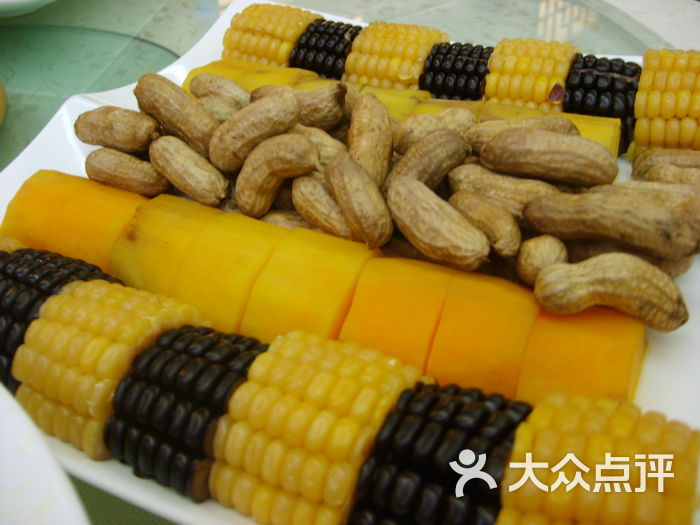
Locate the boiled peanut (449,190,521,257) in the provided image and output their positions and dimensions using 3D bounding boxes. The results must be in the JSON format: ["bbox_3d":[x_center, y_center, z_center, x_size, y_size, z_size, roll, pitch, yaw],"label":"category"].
[{"bbox_3d":[0.048,-0.014,0.256,0.012,0.012,0.029,-34,68,-31],"label":"boiled peanut"}]

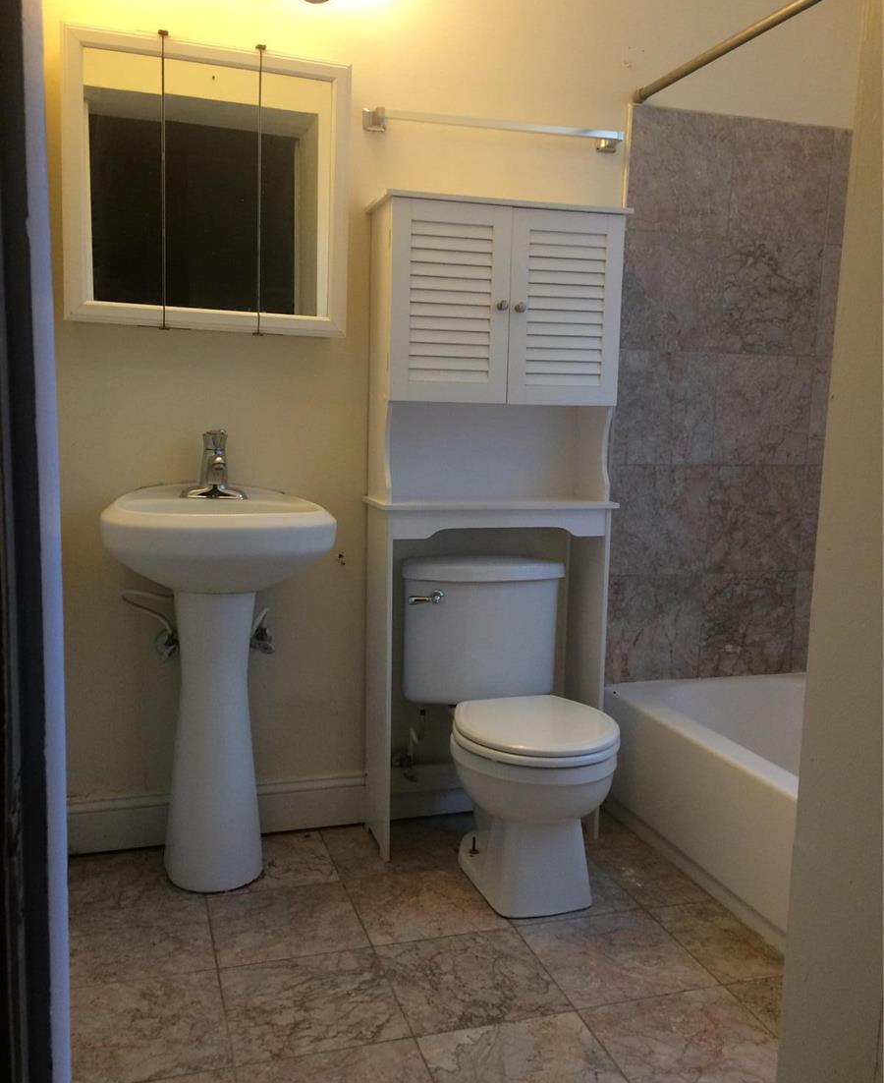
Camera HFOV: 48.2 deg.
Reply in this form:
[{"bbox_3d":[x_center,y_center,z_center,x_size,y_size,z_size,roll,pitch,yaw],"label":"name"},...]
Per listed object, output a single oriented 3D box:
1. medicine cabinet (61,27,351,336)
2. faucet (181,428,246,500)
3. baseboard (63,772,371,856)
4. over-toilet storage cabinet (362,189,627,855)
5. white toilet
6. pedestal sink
[{"bbox_3d":[-0.530,-0.792,2.260,0.620,0.615,0.119,-1,7,-17],"label":"medicine cabinet"},{"bbox_3d":[-0.525,-0.177,2.286,0.155,0.160,0.140,-1,7,-17],"label":"faucet"},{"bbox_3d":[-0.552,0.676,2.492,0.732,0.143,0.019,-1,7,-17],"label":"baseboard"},{"bbox_3d":[0.122,-0.026,2.491,0.612,1.565,0.244,-1,7,-17],"label":"over-toilet storage cabinet"},{"bbox_3d":[0.157,0.422,2.305,0.429,0.719,0.681,-1,7,-17],"label":"white toilet"},{"bbox_3d":[-0.501,0.331,2.237,0.495,0.889,0.439,-1,7,-17],"label":"pedestal sink"}]

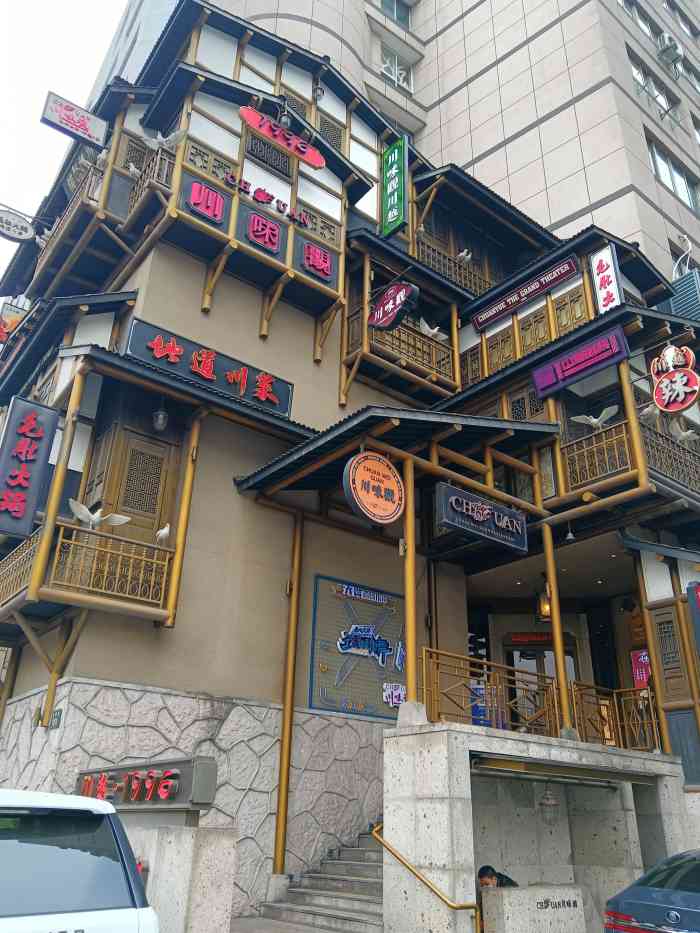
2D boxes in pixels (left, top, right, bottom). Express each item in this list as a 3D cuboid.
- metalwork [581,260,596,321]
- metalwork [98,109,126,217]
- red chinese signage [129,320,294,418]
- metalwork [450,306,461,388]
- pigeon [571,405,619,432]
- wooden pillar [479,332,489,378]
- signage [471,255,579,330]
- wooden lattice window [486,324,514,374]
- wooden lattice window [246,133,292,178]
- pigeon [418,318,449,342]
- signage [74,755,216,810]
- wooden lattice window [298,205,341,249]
[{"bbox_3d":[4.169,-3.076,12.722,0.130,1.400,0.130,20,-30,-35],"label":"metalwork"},{"bbox_3d":[-3.916,-5.050,12.023,0.128,2.295,0.128,20,-31,-34],"label":"metalwork"},{"bbox_3d":[-2.273,-1.604,12.317,3.026,0.689,0.136,20,-32,-33],"label":"red chinese signage"},{"bbox_3d":[2.317,-2.619,15.806,0.145,2.289,0.145,20,-32,-33],"label":"metalwork"},{"bbox_3d":[4.151,-0.774,12.402,0.380,0.340,0.780,20,-30,-34],"label":"pigeon"},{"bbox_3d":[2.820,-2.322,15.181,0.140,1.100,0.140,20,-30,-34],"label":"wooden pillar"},{"bbox_3d":[3.225,-3.259,13.759,0.100,0.350,2.360,-1,-17,-42],"label":"signage"},{"bbox_3d":[3.219,-2.518,15.587,0.080,0.980,0.700,20,-30,-34],"label":"wooden lattice window"},{"bbox_3d":[-1.499,-5.742,13.507,0.989,0.612,0.071,20,-31,-33],"label":"wooden lattice window"},{"bbox_3d":[1.797,-2.853,15.382,0.737,0.417,0.320,24,-34,-37],"label":"pigeon"},{"bbox_3d":[-2.168,3.246,7.372,0.224,0.428,2.805,20,-31,-33],"label":"signage"},{"bbox_3d":[-0.569,-4.542,13.770,0.989,0.530,0.071,20,-31,-33],"label":"wooden lattice window"}]

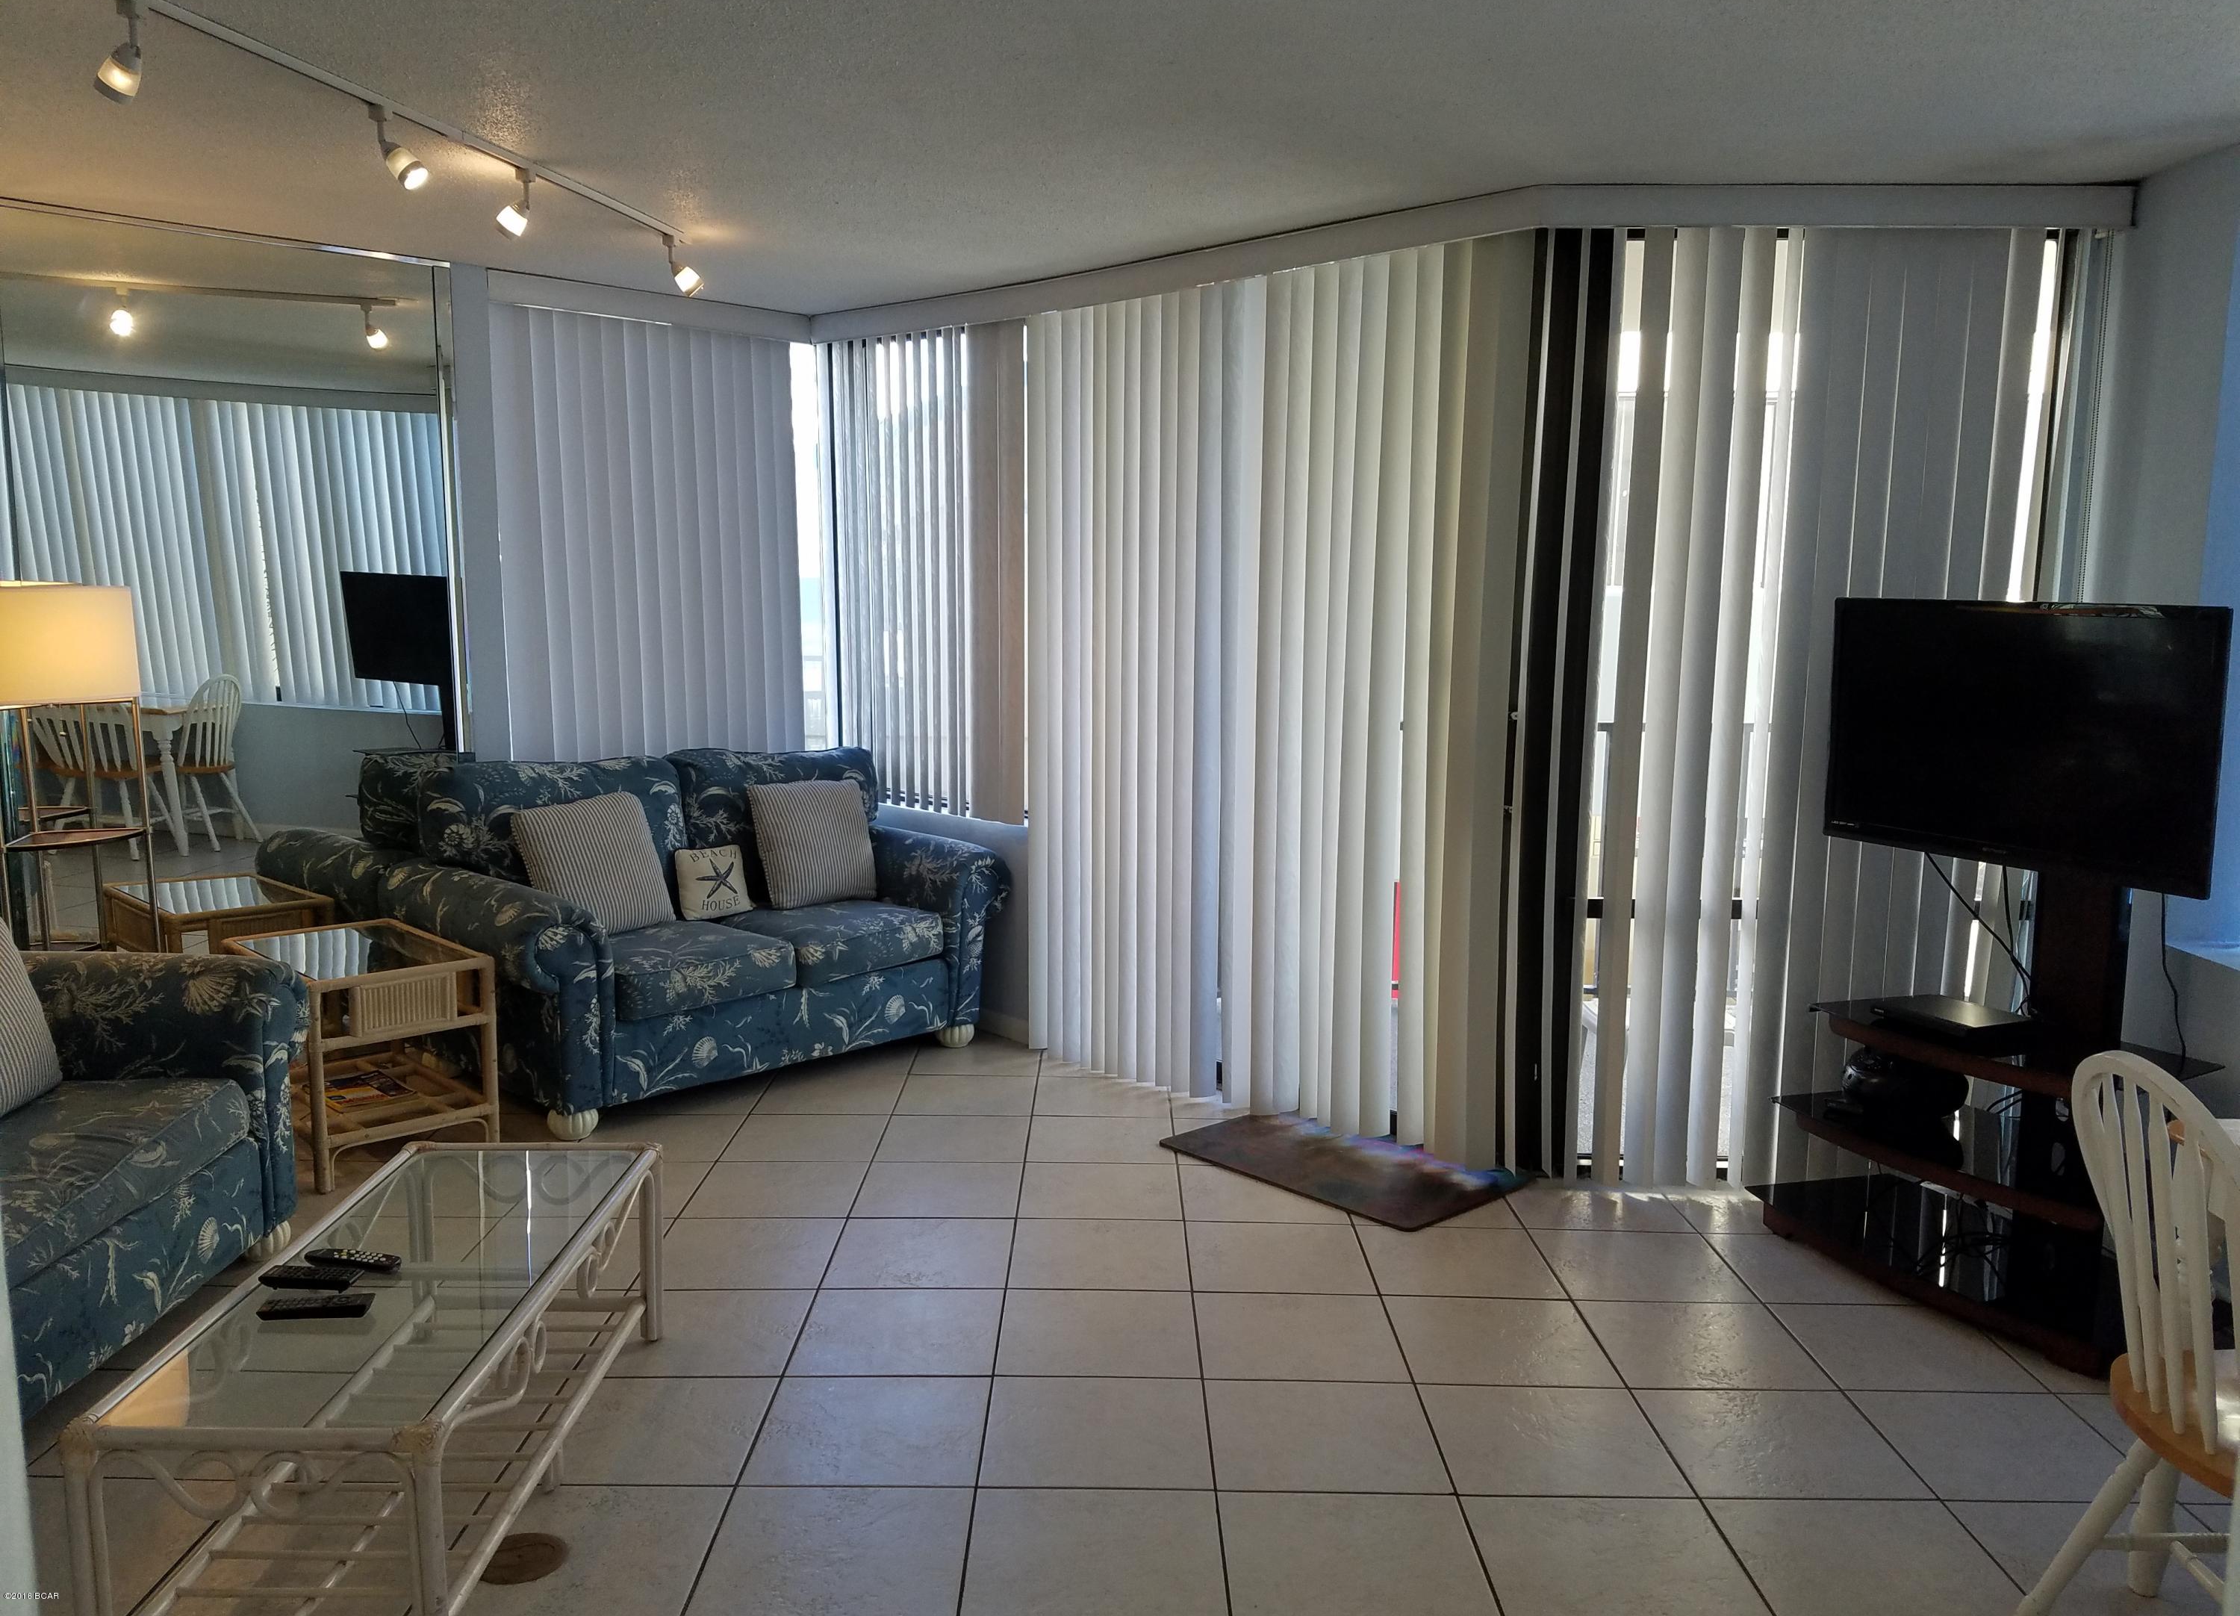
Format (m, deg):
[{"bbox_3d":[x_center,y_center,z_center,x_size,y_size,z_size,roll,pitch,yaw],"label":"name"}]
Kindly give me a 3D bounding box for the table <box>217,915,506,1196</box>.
[{"bbox_3d":[-1.993,0.639,4.458,0.459,0.547,0.683,-6,10,-45],"label":"table"}]

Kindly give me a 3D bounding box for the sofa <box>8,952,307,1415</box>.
[{"bbox_3d":[-2.258,0.634,2.847,0.854,0.947,1.951,1,7,0],"label":"sofa"}]

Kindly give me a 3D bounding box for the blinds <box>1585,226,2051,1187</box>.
[{"bbox_3d":[1.714,-0.216,4.227,0.996,2.378,0.089,1,7,0],"label":"blinds"}]

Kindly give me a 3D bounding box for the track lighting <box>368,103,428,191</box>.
[{"bbox_3d":[-1.395,-1.276,3.251,0.105,0.160,0.065,6,9,36],"label":"track lighting"}]

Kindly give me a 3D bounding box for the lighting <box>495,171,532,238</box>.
[{"bbox_3d":[-1.364,-1.354,3.779,0.105,0.160,0.065,6,9,36],"label":"lighting"}]

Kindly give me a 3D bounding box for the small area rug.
[{"bbox_3d":[0.608,0.939,4.548,0.870,0.012,0.577,8,10,44],"label":"small area rug"}]

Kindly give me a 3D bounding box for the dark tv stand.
[{"bbox_3d":[1.928,0.514,3.655,0.468,1.118,1.016,-3,8,-26],"label":"dark tv stand"}]

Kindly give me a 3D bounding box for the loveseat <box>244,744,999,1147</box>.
[{"bbox_3d":[-1.265,0.330,5.394,1.667,0.951,0.854,-6,10,-45],"label":"loveseat"}]

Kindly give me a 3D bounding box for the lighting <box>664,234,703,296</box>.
[{"bbox_3d":[-1.153,-1.435,4.443,0.105,0.160,0.065,-5,9,-41],"label":"lighting"}]

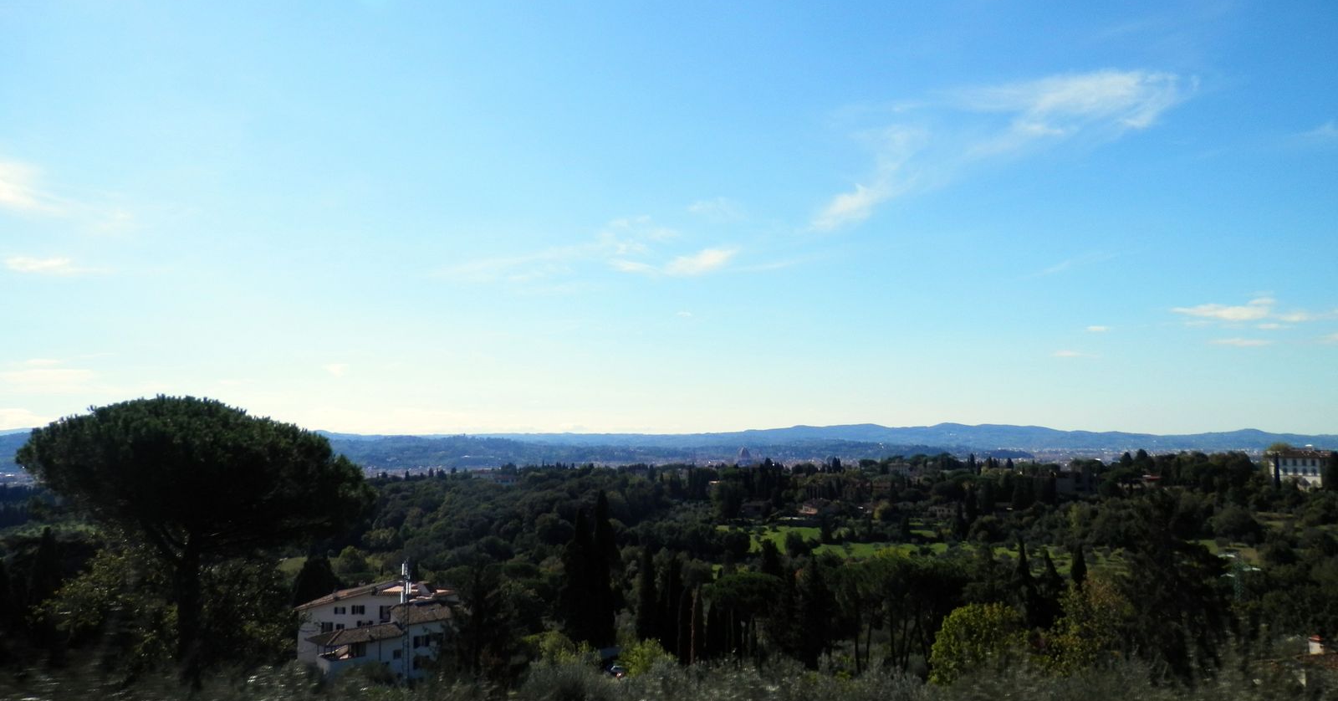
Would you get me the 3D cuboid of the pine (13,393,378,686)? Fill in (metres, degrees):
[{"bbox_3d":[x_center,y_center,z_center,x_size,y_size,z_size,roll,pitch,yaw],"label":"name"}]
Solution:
[{"bbox_3d":[-17.200,7.150,36.000,11.800,11.000,11.400,3,-6,-25],"label":"pine"}]

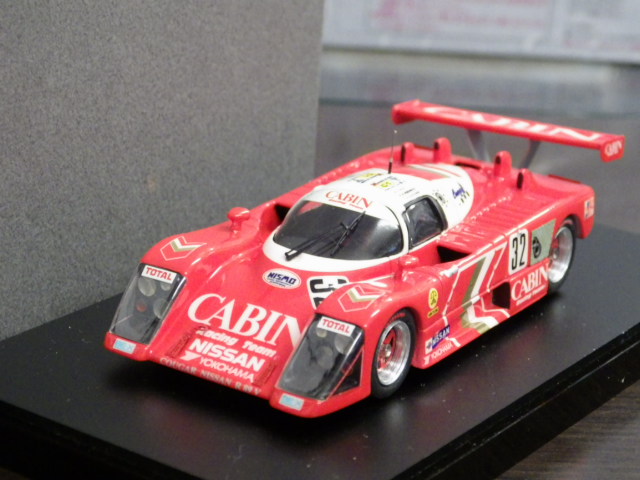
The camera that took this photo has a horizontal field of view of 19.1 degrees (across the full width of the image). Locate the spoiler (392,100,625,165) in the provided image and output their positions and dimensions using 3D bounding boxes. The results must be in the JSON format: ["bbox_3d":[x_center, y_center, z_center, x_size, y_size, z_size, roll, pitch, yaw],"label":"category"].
[{"bbox_3d":[0.037,-0.022,0.376,0.046,0.004,0.010,13,21,31],"label":"spoiler"}]

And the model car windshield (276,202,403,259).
[{"bbox_3d":[0.002,-0.002,0.327,0.024,0.007,0.012,15,22,30],"label":"model car windshield"}]

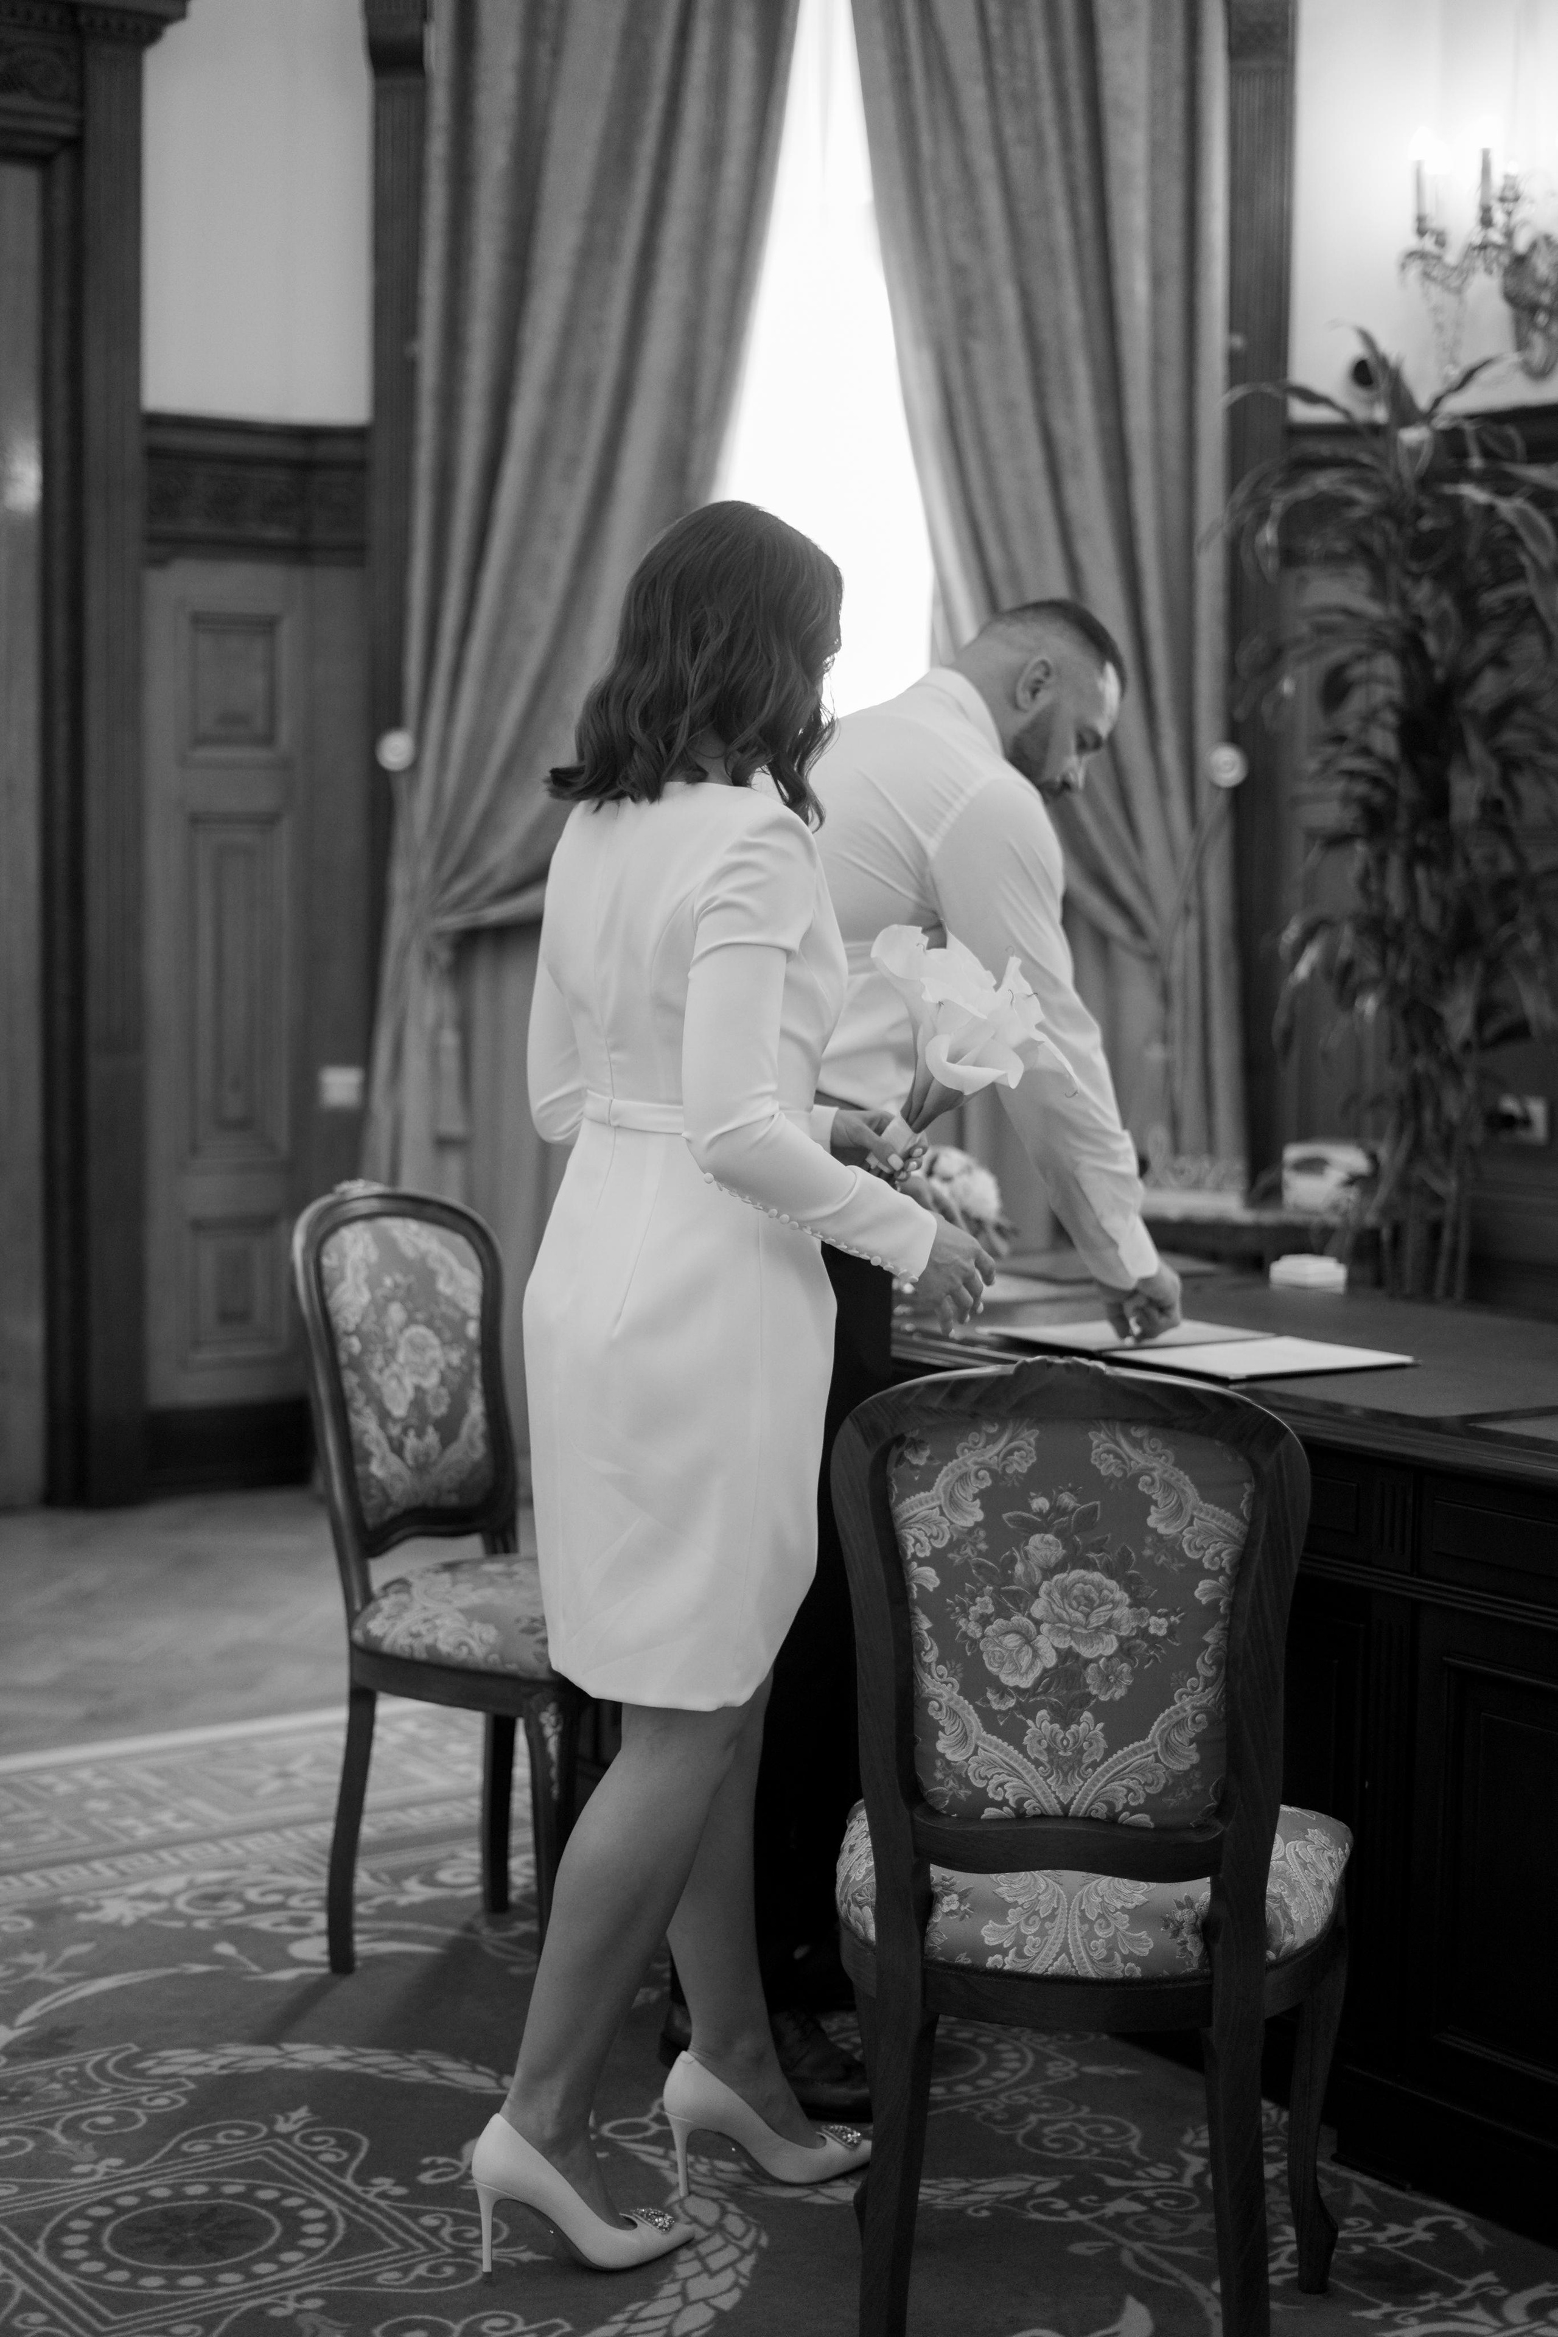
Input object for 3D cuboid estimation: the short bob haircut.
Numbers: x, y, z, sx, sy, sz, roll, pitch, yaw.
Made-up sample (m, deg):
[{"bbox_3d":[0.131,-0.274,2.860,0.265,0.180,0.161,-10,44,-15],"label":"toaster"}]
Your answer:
[{"bbox_3d":[-0.080,-0.506,3.230,0.270,0.320,0.250,5,0,-43],"label":"short bob haircut"}]

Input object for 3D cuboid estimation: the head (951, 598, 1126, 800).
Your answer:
[{"bbox_3d":[0.312,-0.551,3.830,0.215,0.240,0.165,42,-11,-20],"label":"head"}]

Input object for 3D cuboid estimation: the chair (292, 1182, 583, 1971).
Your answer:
[{"bbox_3d":[-0.313,0.522,4.054,0.550,0.965,0.470,4,5,35],"label":"chair"}]

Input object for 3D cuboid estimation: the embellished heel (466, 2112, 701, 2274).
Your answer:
[{"bbox_3d":[-0.185,0.993,3.171,0.228,0.155,0.080,-1,4,-16],"label":"embellished heel"}]

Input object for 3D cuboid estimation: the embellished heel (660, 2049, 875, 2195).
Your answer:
[{"bbox_3d":[0.005,0.982,3.370,0.228,0.152,0.080,-1,5,-19],"label":"embellished heel"}]

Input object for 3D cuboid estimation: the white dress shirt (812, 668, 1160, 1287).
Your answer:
[{"bbox_3d":[0.214,-0.241,3.840,0.500,0.700,0.500,15,-2,-22],"label":"white dress shirt"}]

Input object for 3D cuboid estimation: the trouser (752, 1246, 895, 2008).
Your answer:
[{"bbox_3d":[-0.005,0.458,3.744,0.340,1.050,0.400,-1,4,-17],"label":"trouser"}]

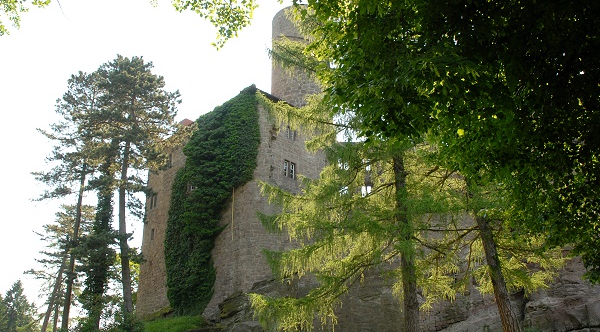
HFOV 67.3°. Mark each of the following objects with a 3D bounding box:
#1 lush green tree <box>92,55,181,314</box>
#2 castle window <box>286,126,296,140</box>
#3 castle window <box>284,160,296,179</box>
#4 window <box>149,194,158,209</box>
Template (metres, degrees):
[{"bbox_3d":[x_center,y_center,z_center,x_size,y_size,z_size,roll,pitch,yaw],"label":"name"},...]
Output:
[{"bbox_3d":[-13.591,0.936,37.069,6.800,23.000,6.800,-1,-18,0],"label":"lush green tree"},{"bbox_3d":[-0.857,-3.026,41.697,0.300,1.300,1.100,-17,-24,41],"label":"castle window"},{"bbox_3d":[-0.946,0.367,40.459,0.300,1.700,1.400,-17,-24,41],"label":"castle window"},{"bbox_3d":[-15.824,3.928,49.181,1.600,1.700,0.300,-17,-24,41],"label":"window"}]

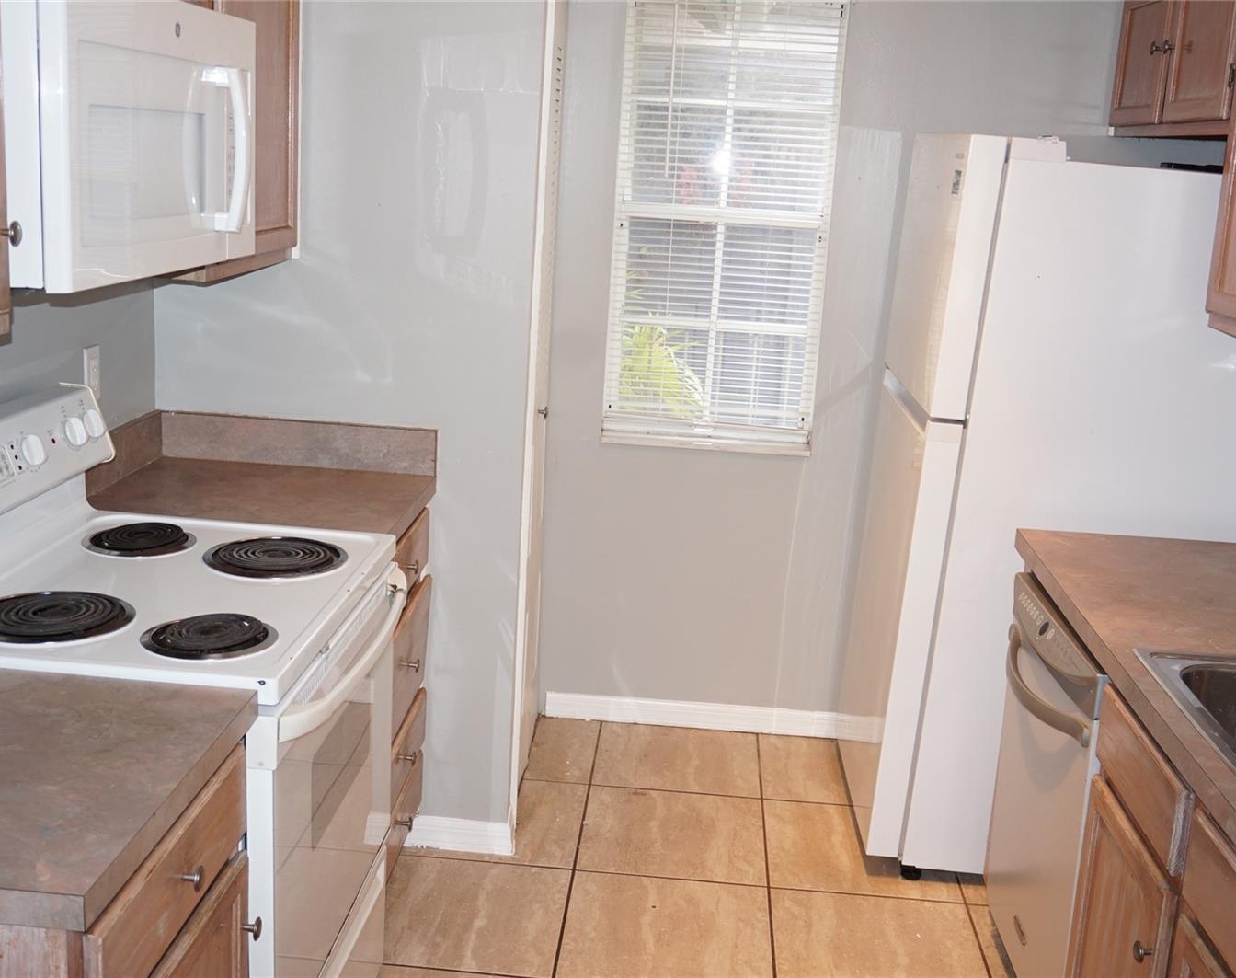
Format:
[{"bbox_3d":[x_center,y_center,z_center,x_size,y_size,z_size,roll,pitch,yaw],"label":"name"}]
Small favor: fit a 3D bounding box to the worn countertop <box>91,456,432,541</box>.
[{"bbox_3d":[-0.741,0.025,2.888,0.635,0.040,0.502,4,14,3],"label":"worn countertop"}]

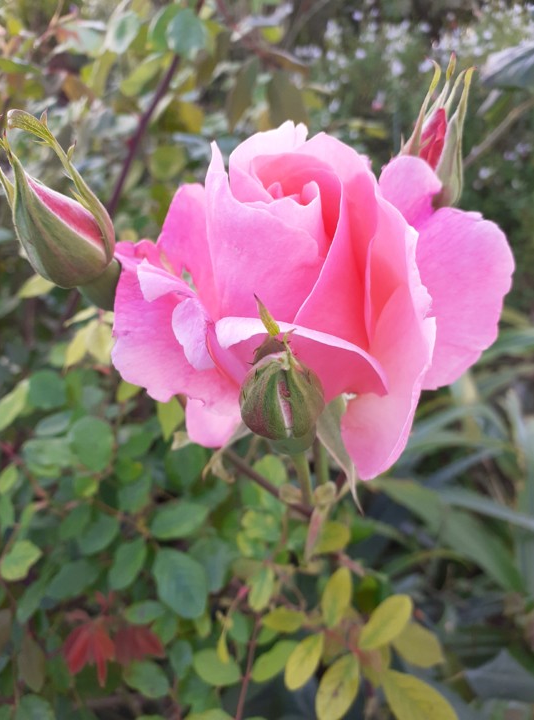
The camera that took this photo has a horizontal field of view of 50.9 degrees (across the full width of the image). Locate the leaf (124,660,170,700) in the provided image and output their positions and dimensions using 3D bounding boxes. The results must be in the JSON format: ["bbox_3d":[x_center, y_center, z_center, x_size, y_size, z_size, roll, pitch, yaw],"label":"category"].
[{"bbox_3d":[-0.101,0.268,0.470,0.042,0.008,0.024,19,61,11],"label":"leaf"}]

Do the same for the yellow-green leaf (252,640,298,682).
[{"bbox_3d":[0.007,0.248,0.460,0.048,0.008,0.017,-33,65,-18],"label":"yellow-green leaf"}]

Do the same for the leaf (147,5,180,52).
[{"bbox_3d":[-0.099,-0.326,0.550,0.035,0.047,0.011,12,3,-9],"label":"leaf"}]

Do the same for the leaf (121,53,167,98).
[{"bbox_3d":[-0.137,-0.315,0.620,0.024,0.066,0.010,42,-6,6],"label":"leaf"}]

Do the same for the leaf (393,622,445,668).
[{"bbox_3d":[0.125,0.240,0.470,0.047,0.008,0.030,23,65,12],"label":"leaf"}]

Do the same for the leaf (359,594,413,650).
[{"bbox_3d":[0.072,0.159,0.340,0.022,0.008,0.040,35,68,16],"label":"leaf"}]

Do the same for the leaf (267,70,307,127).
[{"bbox_3d":[0.018,-0.240,0.520,0.035,0.057,0.010,0,1,2],"label":"leaf"}]

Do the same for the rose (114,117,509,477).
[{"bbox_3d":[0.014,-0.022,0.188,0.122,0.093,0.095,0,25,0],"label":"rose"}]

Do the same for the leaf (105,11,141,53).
[{"bbox_3d":[-0.157,-0.363,0.620,0.028,0.051,0.009,22,-5,2],"label":"leaf"}]

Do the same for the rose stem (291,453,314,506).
[{"bbox_3d":[0.012,0.040,0.189,0.005,0.023,0.005,-17,29,-5],"label":"rose stem"}]

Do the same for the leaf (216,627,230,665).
[{"bbox_3d":[-0.035,0.224,0.440,0.009,0.027,0.006,-10,-20,9],"label":"leaf"}]

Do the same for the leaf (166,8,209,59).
[{"bbox_3d":[-0.074,-0.302,0.520,0.040,0.012,0.048,-7,64,-3],"label":"leaf"}]

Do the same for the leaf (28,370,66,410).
[{"bbox_3d":[-0.181,0.025,0.460,0.031,0.034,0.007,0,-21,-18],"label":"leaf"}]

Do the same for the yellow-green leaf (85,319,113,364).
[{"bbox_3d":[-0.131,-0.015,0.440,0.025,0.038,0.008,5,-19,-12],"label":"yellow-green leaf"}]

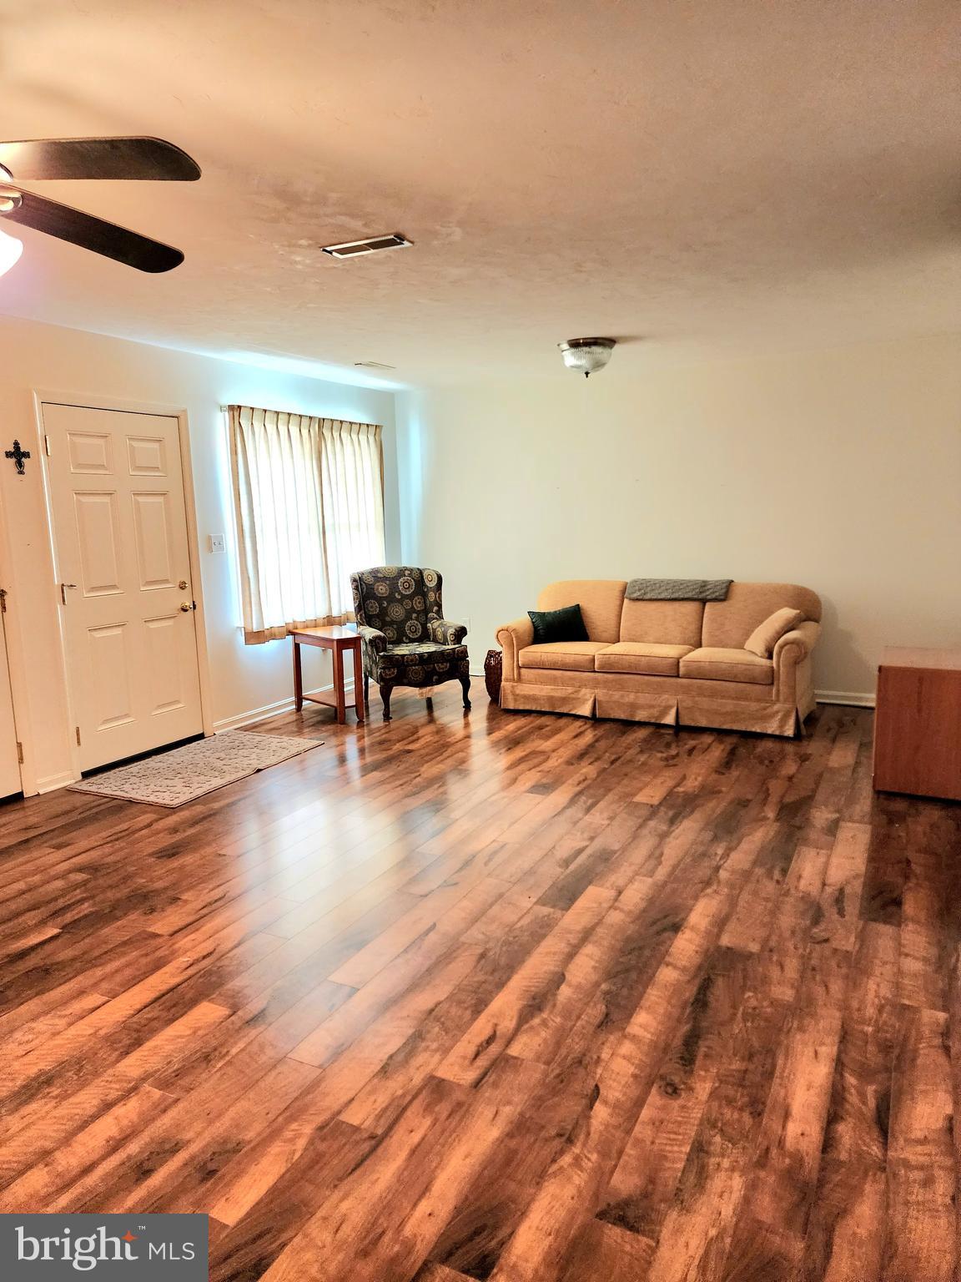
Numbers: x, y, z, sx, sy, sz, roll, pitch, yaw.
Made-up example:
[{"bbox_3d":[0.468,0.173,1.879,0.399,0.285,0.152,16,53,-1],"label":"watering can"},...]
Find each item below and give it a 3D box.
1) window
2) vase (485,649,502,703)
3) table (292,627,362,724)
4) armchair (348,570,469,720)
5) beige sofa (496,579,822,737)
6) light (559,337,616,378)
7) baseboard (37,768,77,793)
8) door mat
[{"bbox_3d":[-1.214,-0.885,6.362,0.110,1.570,1.800,3,10,26],"label":"window"},{"bbox_3d":[0.184,0.247,6.403,0.290,0.375,0.290,-1,9,1],"label":"vase"},{"bbox_3d":[-1.046,0.232,6.043,0.390,0.580,0.620,-7,11,-33],"label":"table"},{"bbox_3d":[-0.548,-0.024,6.251,0.730,0.995,0.760,-6,10,-28],"label":"armchair"},{"bbox_3d":[1.232,0.050,5.894,2.060,0.870,0.910,3,10,26],"label":"beige sofa"},{"bbox_3d":[0.665,-1.743,5.300,0.353,0.206,0.353,-1,9,0],"label":"light"},{"bbox_3d":[-2.256,0.750,4.545,0.016,0.085,0.240,3,10,26],"label":"baseboard"},{"bbox_3d":[-1.584,0.709,4.934,0.765,0.012,1.245,3,10,26],"label":"door mat"}]

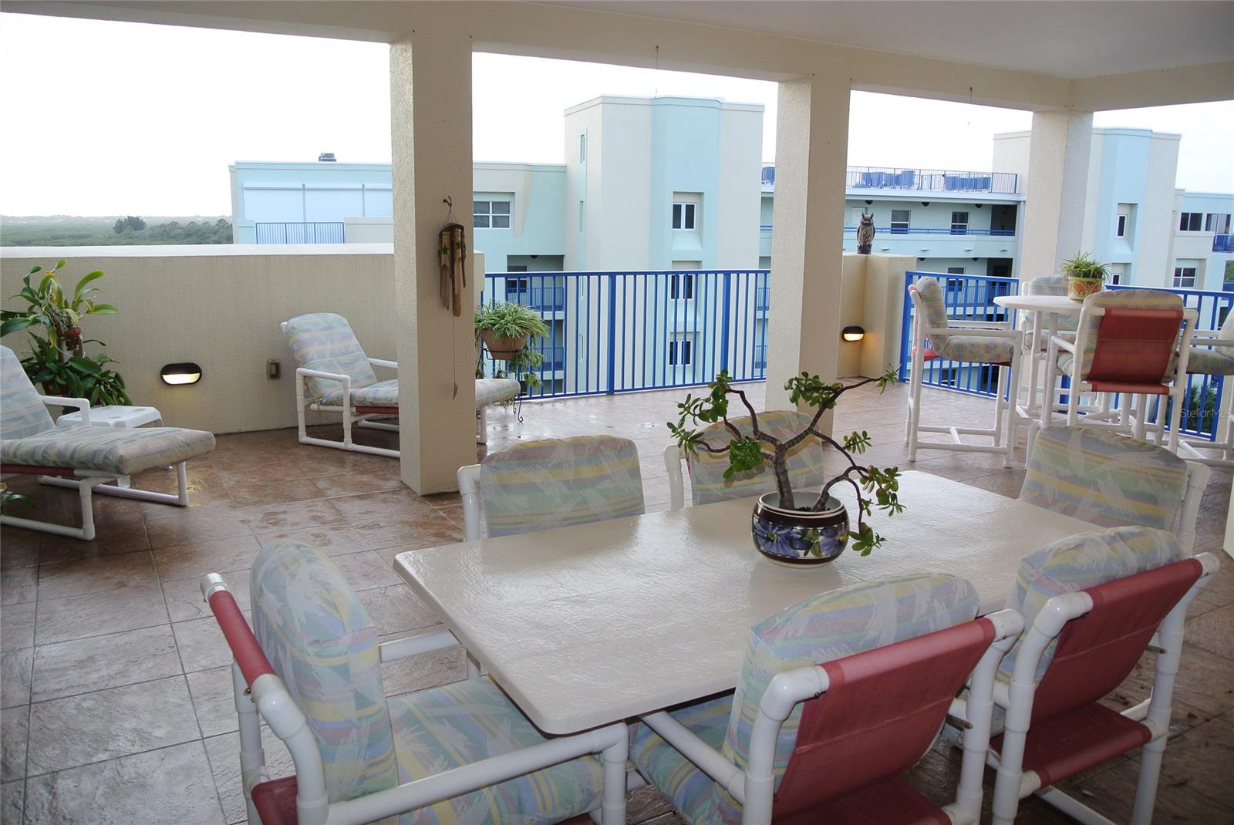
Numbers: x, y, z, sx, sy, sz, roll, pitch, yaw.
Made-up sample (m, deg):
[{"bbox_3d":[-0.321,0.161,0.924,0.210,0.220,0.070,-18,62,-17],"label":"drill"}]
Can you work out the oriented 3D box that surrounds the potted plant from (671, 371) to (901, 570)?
[{"bbox_3d":[0.397,0.116,2.200,0.540,0.420,0.400,1,11,0],"label":"potted plant"}]

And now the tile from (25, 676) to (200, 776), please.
[{"bbox_3d":[-1.497,0.923,2.755,0.457,0.012,0.457,-6,13,-30],"label":"tile"}]

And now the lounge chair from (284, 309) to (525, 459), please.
[{"bbox_3d":[-1.483,-0.195,6.225,1.490,0.850,0.630,7,13,26],"label":"lounge chair"}]

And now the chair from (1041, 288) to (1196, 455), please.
[{"bbox_3d":[2.937,-0.125,5.484,0.610,1.180,0.700,3,11,12],"label":"chair"}]

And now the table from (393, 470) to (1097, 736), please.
[{"bbox_3d":[0.433,0.685,2.325,1.770,0.710,0.860,-6,13,-30],"label":"table"}]

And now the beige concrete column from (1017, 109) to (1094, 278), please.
[{"bbox_3d":[3.648,-1.250,7.848,0.330,2.430,0.330,-6,13,-30],"label":"beige concrete column"}]

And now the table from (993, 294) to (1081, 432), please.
[{"bbox_3d":[3.010,-0.196,6.096,1.080,1.040,1.080,4,12,13],"label":"table"}]

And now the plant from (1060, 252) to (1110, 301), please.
[{"bbox_3d":[3.179,-0.934,6.251,0.340,0.350,0.340,7,13,26],"label":"plant"}]

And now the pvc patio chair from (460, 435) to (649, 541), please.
[{"bbox_3d":[-0.064,0.563,2.507,0.590,0.880,0.710,-4,12,-22],"label":"pvc patio chair"}]

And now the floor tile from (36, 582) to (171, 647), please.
[{"bbox_3d":[-1.962,0.766,3.529,0.455,0.012,0.455,-6,13,-30],"label":"floor tile"}]

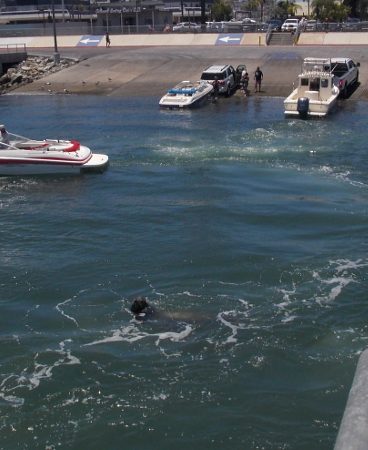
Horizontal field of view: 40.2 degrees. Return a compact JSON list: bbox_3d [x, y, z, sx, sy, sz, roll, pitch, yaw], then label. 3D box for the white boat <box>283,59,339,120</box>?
[{"bbox_3d":[7.576,-7.882,28.812,2.500,3.000,6.600,9,27,21],"label":"white boat"}]

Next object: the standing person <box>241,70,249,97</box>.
[{"bbox_3d":[4.104,-9.471,33.903,0.500,1.620,0.500,-7,22,-19],"label":"standing person"}]

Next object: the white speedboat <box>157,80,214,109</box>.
[{"bbox_3d":[0.339,-8.155,31.394,2.100,1.400,5.000,8,27,20],"label":"white speedboat"}]

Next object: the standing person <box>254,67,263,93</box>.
[{"bbox_3d":[5.217,-10.112,34.920,0.600,1.750,0.400,2,21,5],"label":"standing person"}]

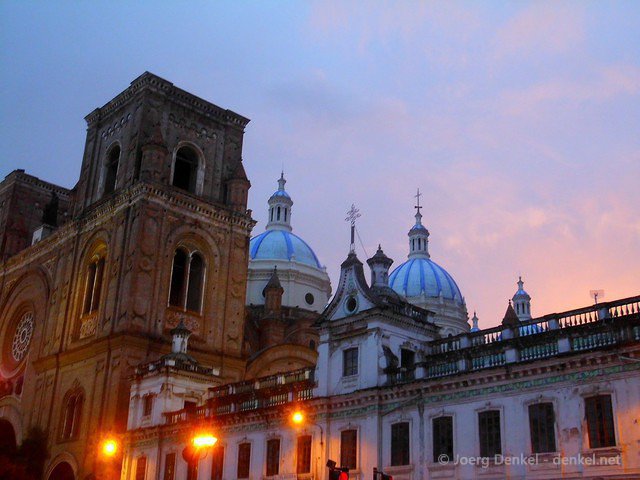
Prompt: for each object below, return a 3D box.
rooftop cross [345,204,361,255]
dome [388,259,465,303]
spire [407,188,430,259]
[{"bbox_3d":[1.870,-0.620,47.320,0.194,3.145,1.355,20,-28,-38],"label":"rooftop cross"},{"bbox_3d":[14.830,6.090,123.500,12.774,7.355,12.774,2,-21,1],"label":"dome"},{"bbox_3d":[15.130,-2.560,126.890,3.387,11.613,3.387,2,-21,1],"label":"spire"}]

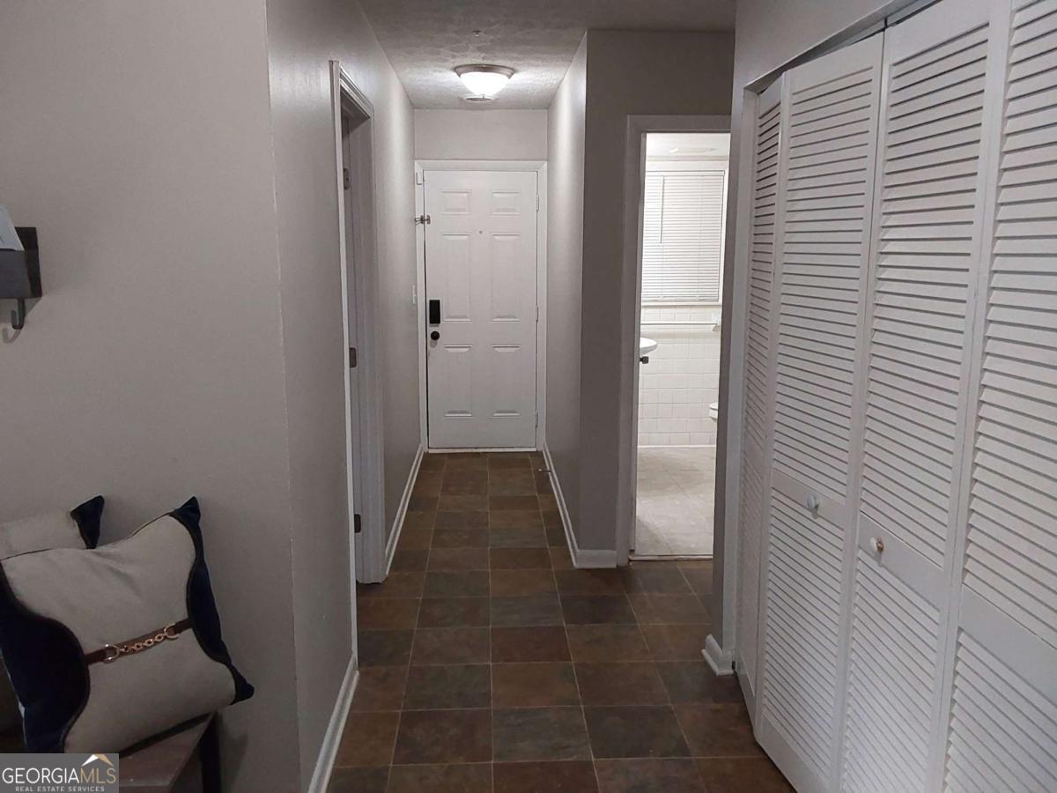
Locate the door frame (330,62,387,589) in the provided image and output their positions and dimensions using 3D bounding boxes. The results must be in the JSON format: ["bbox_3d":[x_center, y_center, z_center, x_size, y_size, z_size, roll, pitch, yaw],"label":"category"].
[{"bbox_3d":[-0.705,-0.119,3.397,0.130,2.110,0.920,0,10,-3],"label":"door frame"}]

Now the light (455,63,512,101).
[{"bbox_3d":[-0.238,-1.675,4.591,0.310,0.145,0.310,0,10,-3],"label":"light"}]

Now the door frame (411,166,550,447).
[{"bbox_3d":[-0.337,-0.625,6.247,0.925,2.105,0.120,0,10,-3],"label":"door frame"}]

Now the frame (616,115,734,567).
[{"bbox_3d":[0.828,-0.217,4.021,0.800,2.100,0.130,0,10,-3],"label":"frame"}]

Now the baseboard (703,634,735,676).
[{"bbox_3d":[0.710,0.955,3.187,0.075,0.082,0.210,0,10,-3],"label":"baseboard"}]

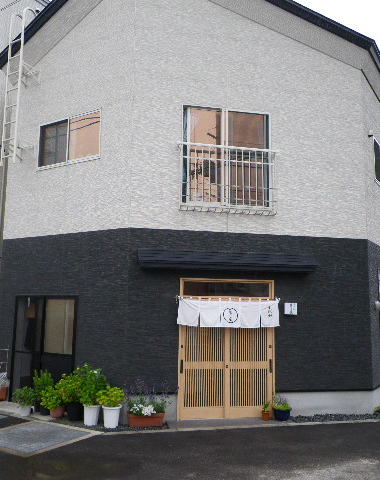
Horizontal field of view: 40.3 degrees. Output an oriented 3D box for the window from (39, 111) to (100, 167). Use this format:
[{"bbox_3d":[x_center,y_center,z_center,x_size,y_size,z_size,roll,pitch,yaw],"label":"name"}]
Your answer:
[{"bbox_3d":[-2.327,-1.907,9.954,1.643,0.928,0.120,-4,-9,32],"label":"window"}]

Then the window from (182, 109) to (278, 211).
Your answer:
[{"bbox_3d":[0.700,-1.457,9.378,1.766,1.911,0.220,3,-8,-12],"label":"window"}]

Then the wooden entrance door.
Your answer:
[{"bbox_3d":[0.607,1.926,8.406,1.624,1.907,0.100,3,-8,-12],"label":"wooden entrance door"}]

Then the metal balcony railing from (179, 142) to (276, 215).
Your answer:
[{"bbox_3d":[0.629,-1.029,8.683,1.743,1.072,0.260,3,-8,-12],"label":"metal balcony railing"}]

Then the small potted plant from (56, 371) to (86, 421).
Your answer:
[{"bbox_3d":[-1.990,2.583,8.607,0.425,0.758,0.395,3,-8,-12],"label":"small potted plant"}]

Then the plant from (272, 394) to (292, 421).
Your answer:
[{"bbox_3d":[1.583,2.854,8.860,0.314,0.399,0.308,-1,-8,10],"label":"plant"}]

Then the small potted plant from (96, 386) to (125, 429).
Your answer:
[{"bbox_3d":[-1.238,2.604,8.091,0.415,0.599,0.385,2,-8,-8],"label":"small potted plant"}]

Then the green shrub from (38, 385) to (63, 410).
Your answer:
[{"bbox_3d":[-2.247,2.574,8.464,0.378,0.349,0.378,3,-8,-13],"label":"green shrub"}]

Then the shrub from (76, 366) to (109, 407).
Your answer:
[{"bbox_3d":[-1.549,2.316,8.248,0.497,0.638,0.462,2,-8,-10],"label":"shrub"}]

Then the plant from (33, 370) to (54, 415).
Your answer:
[{"bbox_3d":[-2.458,2.550,8.701,0.339,0.697,0.339,3,-8,-15],"label":"plant"}]

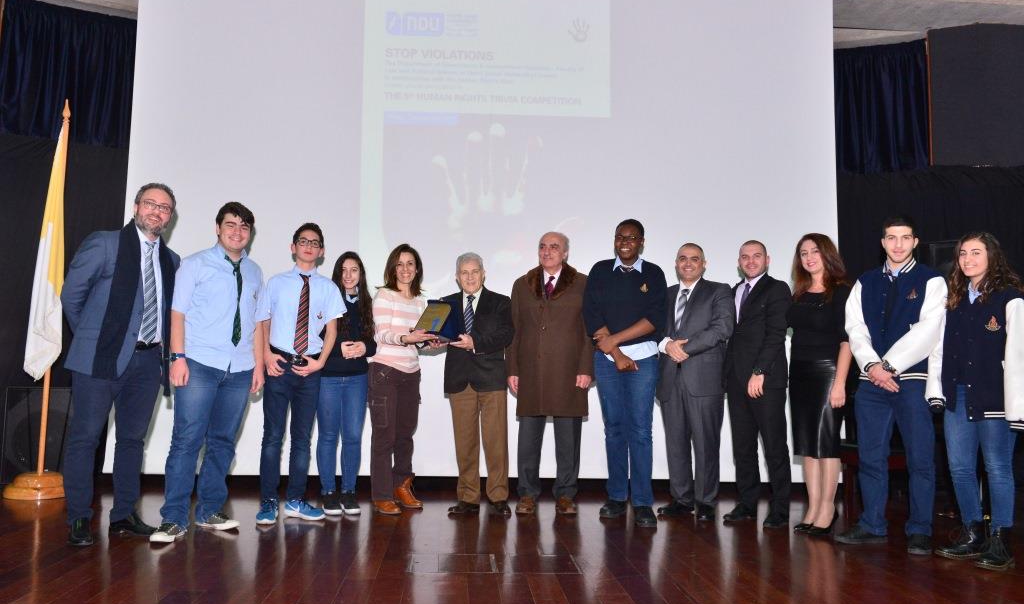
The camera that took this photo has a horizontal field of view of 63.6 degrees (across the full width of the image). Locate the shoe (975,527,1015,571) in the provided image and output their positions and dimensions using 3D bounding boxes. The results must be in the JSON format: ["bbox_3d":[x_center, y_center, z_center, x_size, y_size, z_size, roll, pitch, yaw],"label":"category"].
[{"bbox_3d":[2.342,1.191,4.007,0.280,0.170,0.105,6,-7,-44],"label":"shoe"}]

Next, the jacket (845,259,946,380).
[{"bbox_3d":[2.149,0.098,4.624,0.550,0.650,0.350,-2,-6,34],"label":"jacket"}]

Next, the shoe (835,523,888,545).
[{"bbox_3d":[1.835,1.206,4.342,0.290,0.110,0.110,2,-5,-11],"label":"shoe"}]

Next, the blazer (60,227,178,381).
[{"bbox_3d":[-2.021,0.003,4.260,0.500,0.760,0.350,10,-6,-43],"label":"blazer"}]

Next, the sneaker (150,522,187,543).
[{"bbox_3d":[-1.760,1.163,4.257,0.105,0.110,0.285,2,-5,-5],"label":"sneaker"}]

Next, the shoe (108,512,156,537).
[{"bbox_3d":[-1.927,1.125,4.215,0.290,0.105,0.105,-1,-6,23],"label":"shoe"}]

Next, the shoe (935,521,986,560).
[{"bbox_3d":[2.280,1.192,4.198,0.280,0.190,0.105,3,-5,-22],"label":"shoe"}]

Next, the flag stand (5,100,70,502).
[{"bbox_3d":[-3.039,-0.051,5.462,0.454,2.636,0.454,1,-5,0],"label":"flag stand"}]

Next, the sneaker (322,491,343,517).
[{"bbox_3d":[-1.118,1.255,5.116,0.095,0.100,0.250,3,-5,-18],"label":"sneaker"}]

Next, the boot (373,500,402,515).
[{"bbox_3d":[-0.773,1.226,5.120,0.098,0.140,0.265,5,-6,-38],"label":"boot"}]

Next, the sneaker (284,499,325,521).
[{"bbox_3d":[-1.216,1.207,4.857,0.295,0.115,0.105,-2,-6,34],"label":"sneaker"}]

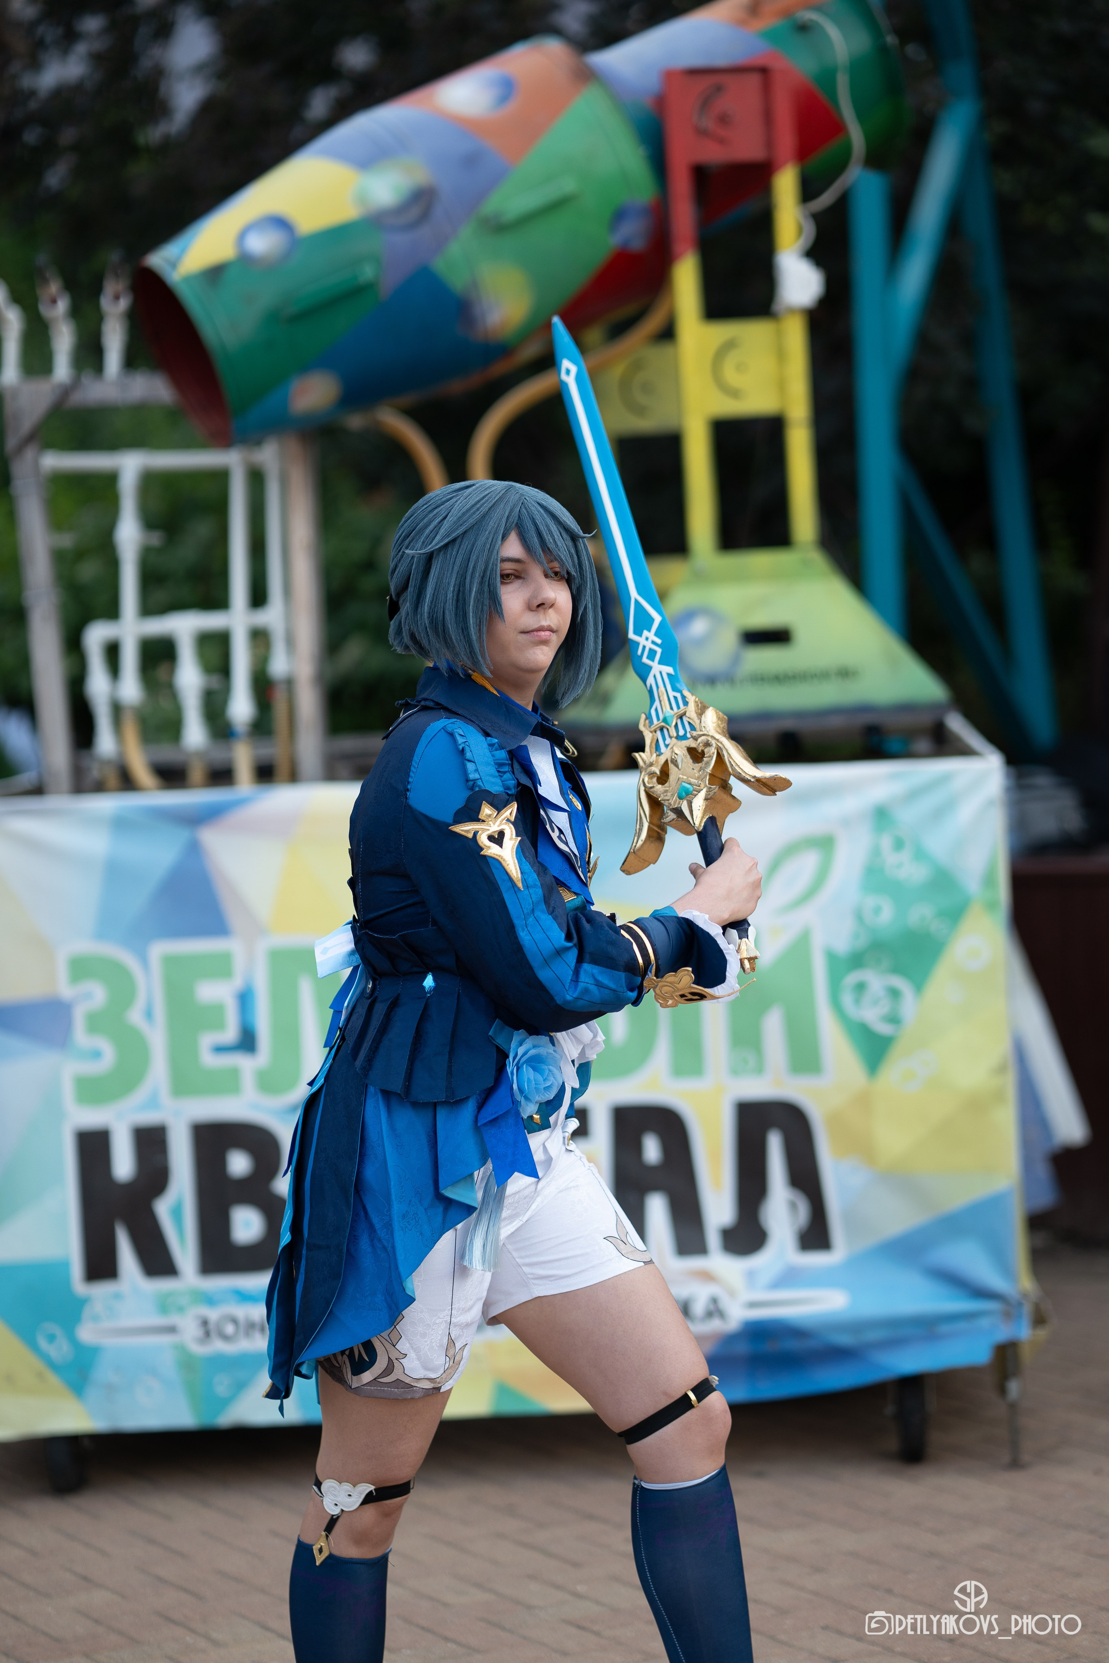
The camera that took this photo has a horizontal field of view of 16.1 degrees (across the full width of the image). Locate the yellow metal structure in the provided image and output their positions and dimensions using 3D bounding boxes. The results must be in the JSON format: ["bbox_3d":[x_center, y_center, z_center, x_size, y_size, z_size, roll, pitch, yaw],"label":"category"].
[{"bbox_3d":[0.269,-0.895,7.620,0.254,0.757,0.530,-5,5,-19],"label":"yellow metal structure"}]

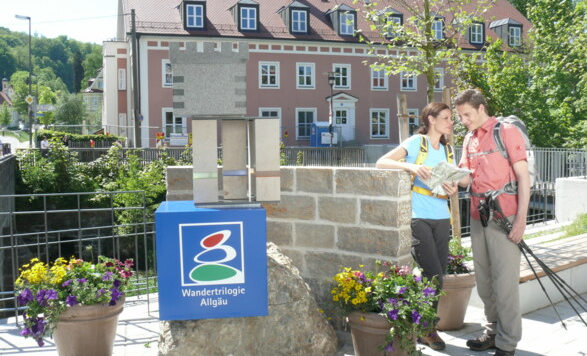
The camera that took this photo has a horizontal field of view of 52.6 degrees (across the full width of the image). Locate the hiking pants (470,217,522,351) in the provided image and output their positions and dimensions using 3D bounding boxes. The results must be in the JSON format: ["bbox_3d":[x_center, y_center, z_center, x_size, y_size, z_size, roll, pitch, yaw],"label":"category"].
[{"bbox_3d":[1.324,0.649,3.870,0.310,0.920,0.390,-3,4,-30],"label":"hiking pants"}]

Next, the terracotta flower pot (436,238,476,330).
[{"bbox_3d":[1.167,0.782,4.485,0.520,0.640,0.520,-1,5,0],"label":"terracotta flower pot"}]

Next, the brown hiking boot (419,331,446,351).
[{"bbox_3d":[0.935,1.087,4.150,0.105,0.130,0.280,-3,5,-27],"label":"brown hiking boot"}]

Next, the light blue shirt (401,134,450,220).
[{"bbox_3d":[0.928,-0.003,4.080,0.400,0.590,0.260,-2,4,-20],"label":"light blue shirt"}]

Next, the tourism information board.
[{"bbox_3d":[-0.486,0.469,3.593,0.610,0.614,0.510,-2,5,-8],"label":"tourism information board"}]

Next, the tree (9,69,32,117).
[{"bbox_3d":[-41.406,-12.664,90.000,3.800,7.400,3.800,-1,5,0],"label":"tree"}]

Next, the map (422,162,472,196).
[{"bbox_3d":[1.000,0.006,3.880,0.360,0.260,0.100,1,21,3],"label":"map"}]

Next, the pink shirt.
[{"bbox_3d":[1.308,-0.062,3.880,0.310,0.680,0.470,-3,4,-30],"label":"pink shirt"}]

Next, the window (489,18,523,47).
[{"bbox_3d":[17.179,-11.524,48.278,1.420,2.250,2.700,-2,4,-18],"label":"window"}]

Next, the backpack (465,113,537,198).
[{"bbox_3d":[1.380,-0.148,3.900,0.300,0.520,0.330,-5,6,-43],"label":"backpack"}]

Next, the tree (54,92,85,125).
[{"bbox_3d":[-24.537,-7.558,65.000,3.200,3.700,3.200,-1,5,0],"label":"tree"}]

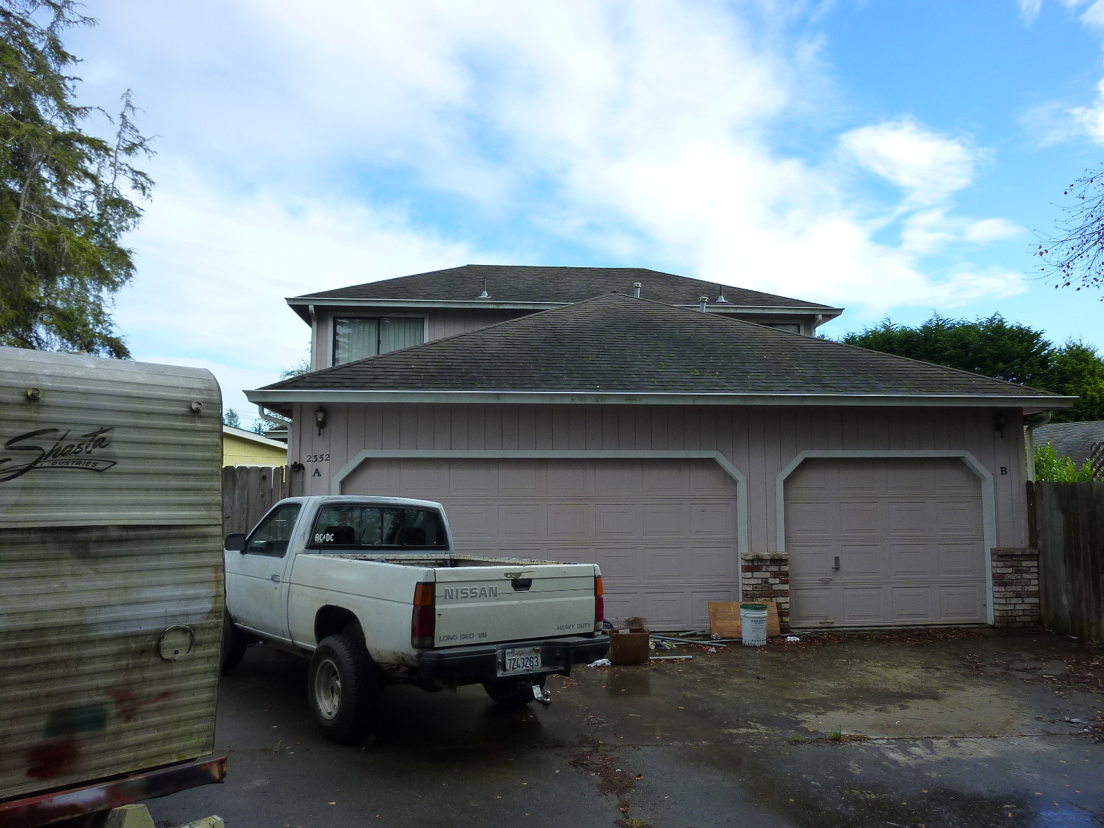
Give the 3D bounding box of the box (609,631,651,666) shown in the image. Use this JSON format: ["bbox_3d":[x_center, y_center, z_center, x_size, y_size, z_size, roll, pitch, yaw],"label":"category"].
[{"bbox_3d":[0.795,2.449,8.380,0.407,0.310,0.340,0,-6,-5],"label":"box"}]

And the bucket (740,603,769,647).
[{"bbox_3d":[2.300,2.409,9.099,0.312,0.420,0.312,0,-5,0],"label":"bucket"}]

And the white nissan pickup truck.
[{"bbox_3d":[-1.722,1.688,7.459,1.780,1.840,5.000,4,-7,-39],"label":"white nissan pickup truck"}]

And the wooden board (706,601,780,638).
[{"bbox_3d":[2.245,2.405,9.309,0.819,0.410,0.020,0,-25,-5],"label":"wooden board"}]

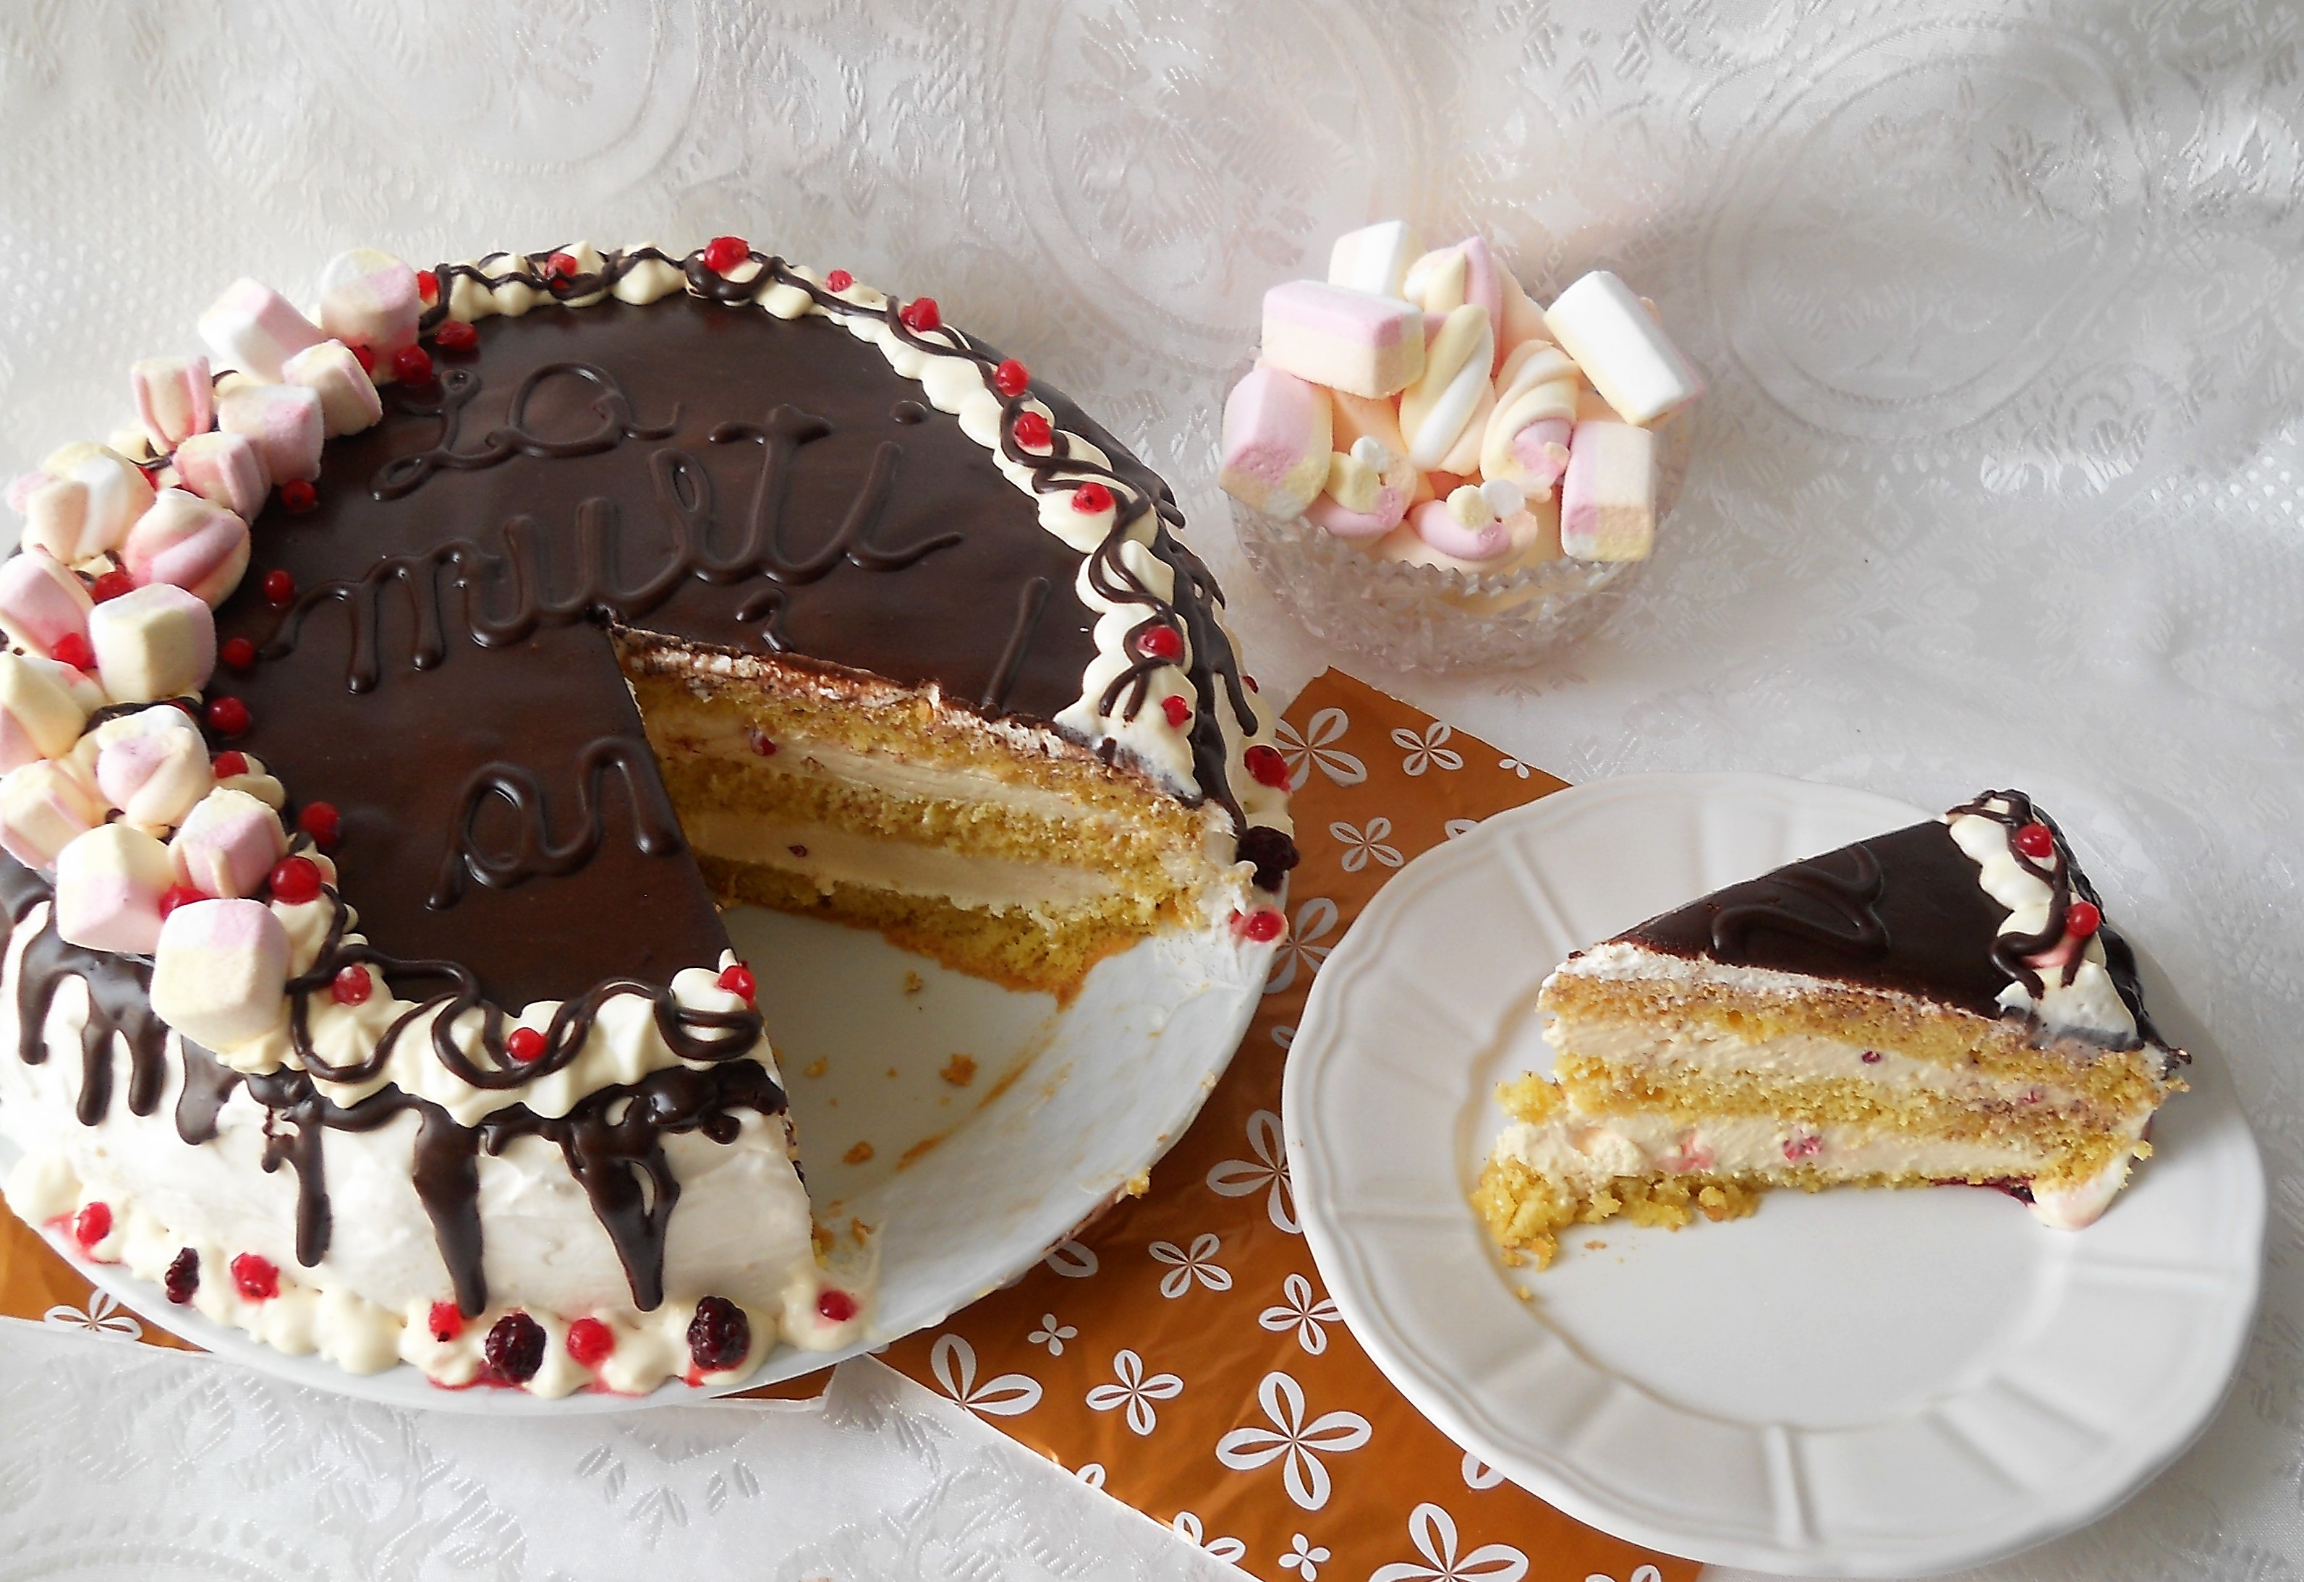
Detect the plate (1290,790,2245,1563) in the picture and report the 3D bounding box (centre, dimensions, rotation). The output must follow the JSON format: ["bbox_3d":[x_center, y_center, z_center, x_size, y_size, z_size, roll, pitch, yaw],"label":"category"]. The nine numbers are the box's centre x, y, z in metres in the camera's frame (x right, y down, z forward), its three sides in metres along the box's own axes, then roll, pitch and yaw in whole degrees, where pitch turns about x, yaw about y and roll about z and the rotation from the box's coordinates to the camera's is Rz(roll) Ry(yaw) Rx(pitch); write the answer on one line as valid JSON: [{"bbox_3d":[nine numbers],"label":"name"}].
[{"bbox_3d":[0.132,0.079,0.592,0.207,0.022,0.207,-1,47,1],"label":"plate"}]

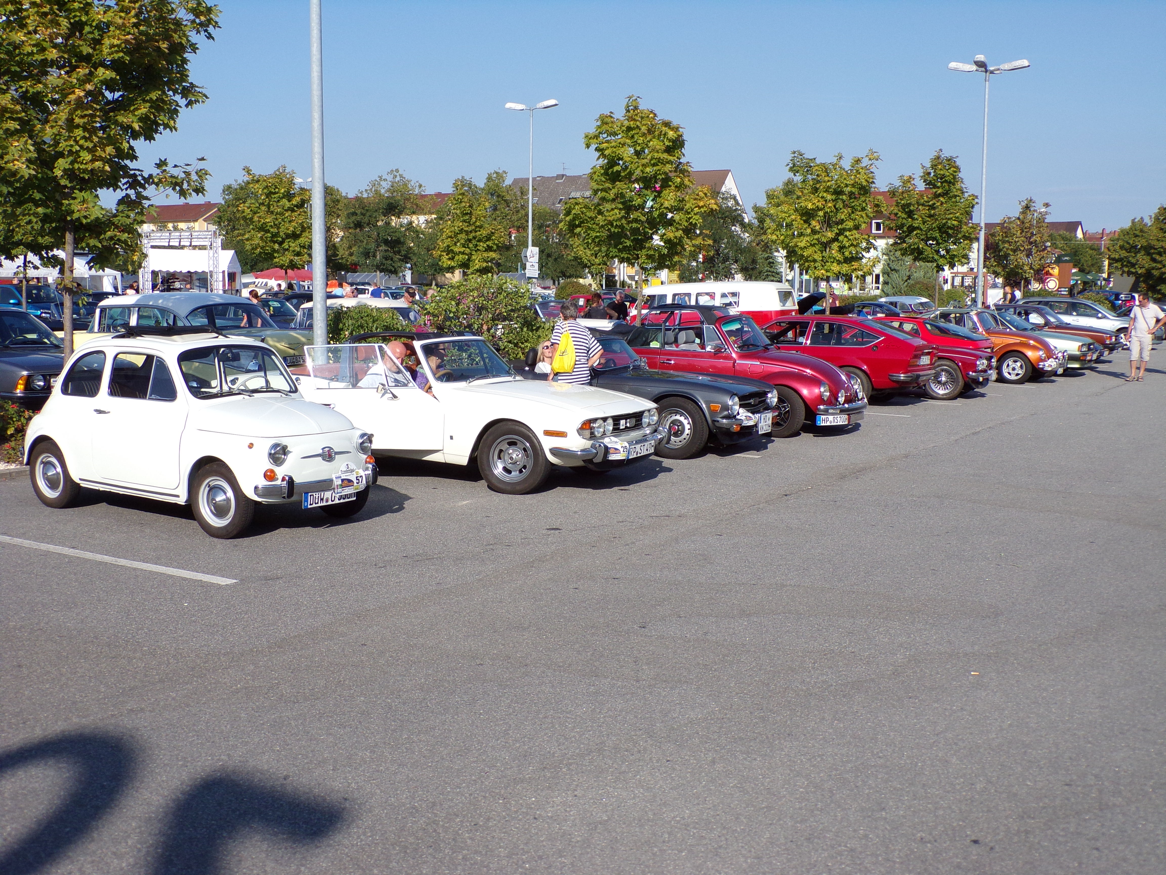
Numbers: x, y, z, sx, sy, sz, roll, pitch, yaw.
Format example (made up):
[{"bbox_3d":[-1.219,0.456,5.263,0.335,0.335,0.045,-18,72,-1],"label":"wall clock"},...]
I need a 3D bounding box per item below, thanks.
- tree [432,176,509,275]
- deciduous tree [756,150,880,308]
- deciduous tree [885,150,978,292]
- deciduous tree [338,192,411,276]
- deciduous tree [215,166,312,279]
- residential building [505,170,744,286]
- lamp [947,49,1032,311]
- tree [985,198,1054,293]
[{"bbox_3d":[-4.185,-6.615,46.364,2.900,5.950,2.900,0,6,0],"label":"tree"},{"bbox_3d":[5.694,-4.171,29.226,2.900,5.040,2.900,4,8,33],"label":"deciduous tree"},{"bbox_3d":[10.286,-5.361,36.224,2.750,5.870,2.750,4,8,33],"label":"deciduous tree"},{"bbox_3d":[-10.554,-8.971,63.043,3.500,6.820,3.500,4,8,33],"label":"deciduous tree"},{"bbox_3d":[-9.496,-5.502,38.237,2.900,5.520,2.900,4,8,33],"label":"deciduous tree"},{"bbox_3d":[2.746,-15.386,100.301,19.500,11.300,10.500,3,7,26],"label":"residential building"},{"bbox_3d":[12.871,-7.447,39.994,2.650,9.190,2.650,4,8,33],"label":"lamp"},{"bbox_3d":[15.778,-5.949,44.696,2.600,5.180,2.600,4,8,33],"label":"tree"}]

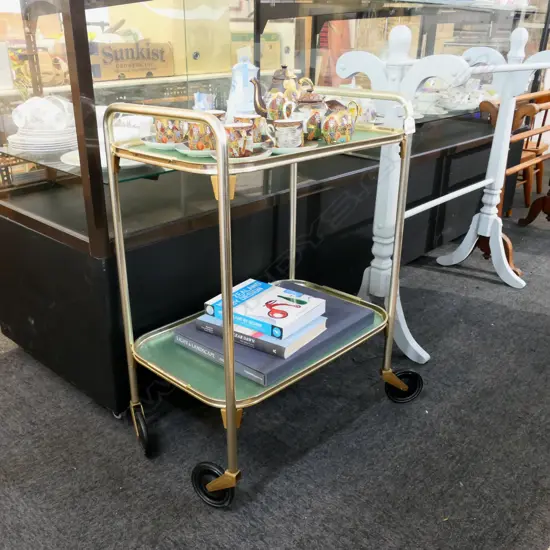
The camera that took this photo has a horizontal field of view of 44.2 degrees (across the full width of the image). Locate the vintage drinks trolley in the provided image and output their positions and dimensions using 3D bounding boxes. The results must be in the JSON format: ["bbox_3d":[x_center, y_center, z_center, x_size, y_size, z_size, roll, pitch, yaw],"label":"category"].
[{"bbox_3d":[-0.018,-0.026,1.636,0.386,0.783,0.613,19,27,40],"label":"vintage drinks trolley"}]

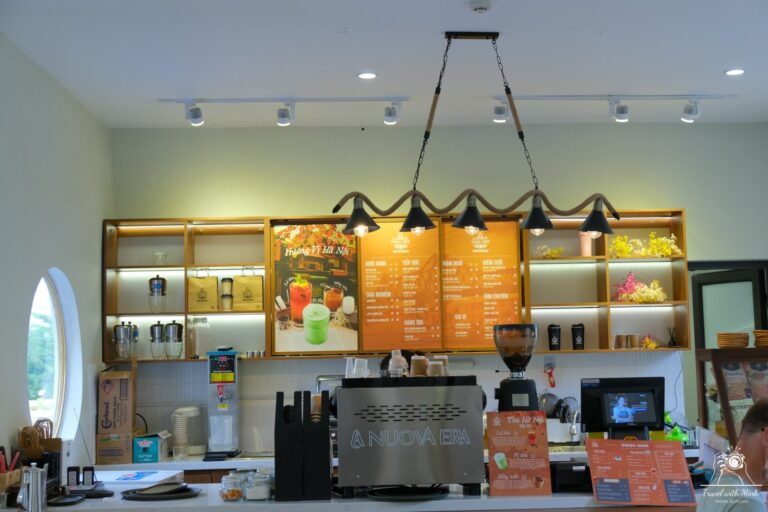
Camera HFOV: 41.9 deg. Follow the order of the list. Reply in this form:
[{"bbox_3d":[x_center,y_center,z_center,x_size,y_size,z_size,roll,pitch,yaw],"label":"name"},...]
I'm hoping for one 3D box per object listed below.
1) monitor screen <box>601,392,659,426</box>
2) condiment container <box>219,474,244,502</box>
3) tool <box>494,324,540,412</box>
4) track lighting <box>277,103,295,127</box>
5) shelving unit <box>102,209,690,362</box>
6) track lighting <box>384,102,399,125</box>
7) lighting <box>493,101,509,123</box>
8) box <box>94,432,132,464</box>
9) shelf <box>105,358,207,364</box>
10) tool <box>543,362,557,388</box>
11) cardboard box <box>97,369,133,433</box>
[{"bbox_3d":[1.165,0.724,4.740,0.255,0.158,0.035,-1,-17,-2],"label":"monitor screen"},{"bbox_3d":[-0.697,1.064,4.600,0.112,0.120,0.112,-1,-4,-3],"label":"condiment container"},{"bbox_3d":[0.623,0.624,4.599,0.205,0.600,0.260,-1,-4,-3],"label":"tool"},{"bbox_3d":[-0.568,-0.820,5.810,0.100,0.135,0.090,-1,-4,-3],"label":"track lighting"},{"bbox_3d":[0.080,0.197,6.495,3.700,0.890,0.270,-1,-4,-2],"label":"shelving unit"},{"bbox_3d":[0.047,-0.829,5.840,0.090,0.135,0.090,-1,-4,-3],"label":"track lighting"},{"bbox_3d":[0.707,-0.870,6.081,0.090,0.120,0.095,-1,-5,-2],"label":"lighting"},{"bbox_3d":[-1.662,1.196,6.305,0.222,0.188,0.300,-1,-5,-2],"label":"box"},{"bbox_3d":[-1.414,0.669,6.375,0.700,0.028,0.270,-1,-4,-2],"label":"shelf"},{"bbox_3d":[1.121,0.813,6.790,0.070,0.165,0.025,-9,-5,-2],"label":"tool"},{"bbox_3d":[-1.603,0.894,6.065,0.197,0.360,0.190,-1,-4,-3],"label":"cardboard box"}]

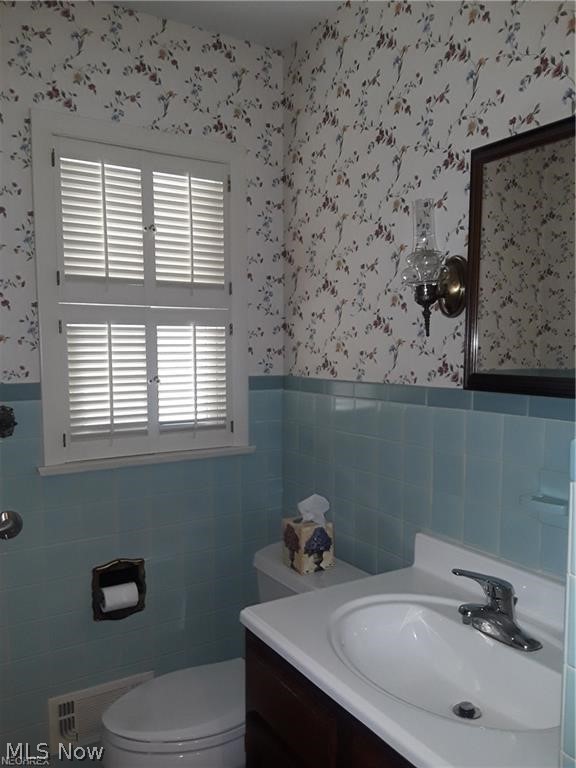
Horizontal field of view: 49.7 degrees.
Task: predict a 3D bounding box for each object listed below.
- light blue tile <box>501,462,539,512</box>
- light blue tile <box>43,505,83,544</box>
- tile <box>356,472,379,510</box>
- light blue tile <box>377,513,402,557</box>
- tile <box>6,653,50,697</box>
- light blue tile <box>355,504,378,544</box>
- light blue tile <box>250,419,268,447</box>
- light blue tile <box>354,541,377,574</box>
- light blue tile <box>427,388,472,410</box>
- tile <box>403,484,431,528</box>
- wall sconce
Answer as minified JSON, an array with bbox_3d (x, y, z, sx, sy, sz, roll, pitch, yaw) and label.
[{"bbox_3d":[0.527,0.236,1.403,0.010,0.108,0.108,-2,4,-32],"label":"light blue tile"},{"bbox_3d":[-0.682,0.429,1.882,0.108,0.108,0.009,-2,4,-32],"label":"light blue tile"},{"bbox_3d":[0.238,0.320,1.873,0.010,0.108,0.108,-2,4,-32],"label":"tile"},{"bbox_3d":[0.296,0.428,1.779,0.010,0.107,0.108,-2,4,-32],"label":"light blue tile"},{"bbox_3d":[-0.774,0.859,1.829,0.107,0.107,0.010,-2,4,-32],"label":"tile"},{"bbox_3d":[0.238,0.429,1.880,0.010,0.108,0.108,-2,4,-32],"label":"light blue tile"},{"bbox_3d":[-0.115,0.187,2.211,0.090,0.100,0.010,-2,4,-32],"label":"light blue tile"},{"bbox_3d":[0.238,0.538,1.886,0.010,0.108,0.108,-2,4,-32],"label":"light blue tile"},{"bbox_3d":[0.412,0.037,1.577,0.010,0.048,0.156,-2,4,-32],"label":"light blue tile"},{"bbox_3d":[0.358,0.334,1.706,0.009,0.108,0.108,-2,4,-32],"label":"tile"},{"bbox_3d":[0.351,-0.281,1.510,0.150,0.332,0.108,-2,4,-32],"label":"wall sconce"}]

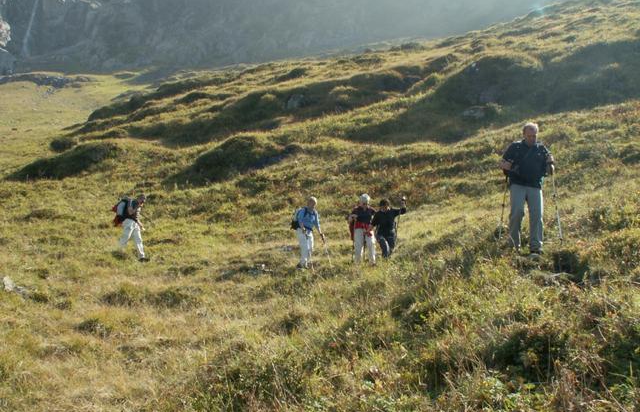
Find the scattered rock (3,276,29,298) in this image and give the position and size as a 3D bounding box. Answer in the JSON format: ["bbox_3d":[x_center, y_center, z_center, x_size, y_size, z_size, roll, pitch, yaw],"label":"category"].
[{"bbox_3d":[-6.064,1.623,16.200,0.500,0.340,0.420,0,4,0],"label":"scattered rock"}]

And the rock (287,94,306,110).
[{"bbox_3d":[-1.387,-6.107,48.000,1.150,0.900,0.950,0,4,0],"label":"rock"}]

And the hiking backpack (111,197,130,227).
[{"bbox_3d":[-4.880,0.135,19.900,0.340,0.660,0.380,17,3,5],"label":"hiking backpack"}]

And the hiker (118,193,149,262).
[{"bbox_3d":[-4.562,0.538,19.900,0.720,1.700,0.550,1,4,7],"label":"hiker"}]

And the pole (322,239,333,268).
[{"bbox_3d":[0.169,1.092,19.100,0.045,0.900,0.045,-16,-16,0],"label":"pole"}]

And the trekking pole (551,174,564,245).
[{"bbox_3d":[3.158,0.013,10.850,0.050,1.050,0.050,-9,5,0],"label":"trekking pole"}]

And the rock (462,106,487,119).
[{"bbox_3d":[7.407,-4.482,39.000,1.120,0.550,0.850,0,4,0],"label":"rock"}]

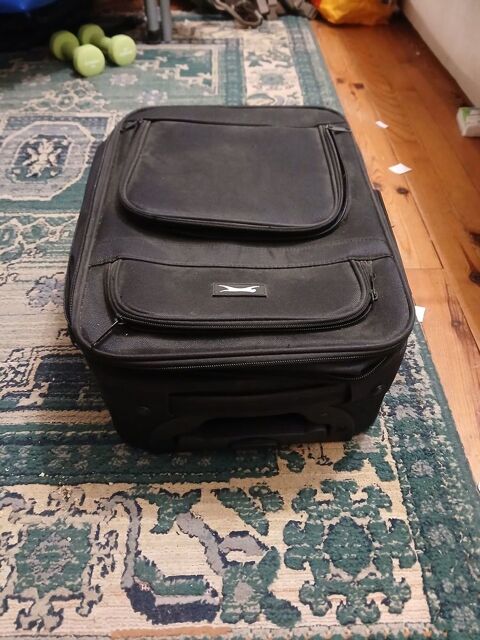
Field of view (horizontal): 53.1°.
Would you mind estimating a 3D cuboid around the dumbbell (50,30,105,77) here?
[{"bbox_3d":[-0.476,-0.779,1.405,0.077,0.077,0.197,-33,57,-26],"label":"dumbbell"}]

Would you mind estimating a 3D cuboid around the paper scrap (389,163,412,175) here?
[{"bbox_3d":[0.360,-0.339,1.079,0.039,0.004,0.031,-27,54,-23],"label":"paper scrap"}]

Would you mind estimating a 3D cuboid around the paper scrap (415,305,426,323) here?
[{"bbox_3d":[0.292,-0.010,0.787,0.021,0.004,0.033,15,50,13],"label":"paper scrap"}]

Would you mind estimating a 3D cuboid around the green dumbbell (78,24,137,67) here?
[{"bbox_3d":[-0.401,-0.830,1.451,0.197,0.077,0.077,33,56,25],"label":"green dumbbell"}]

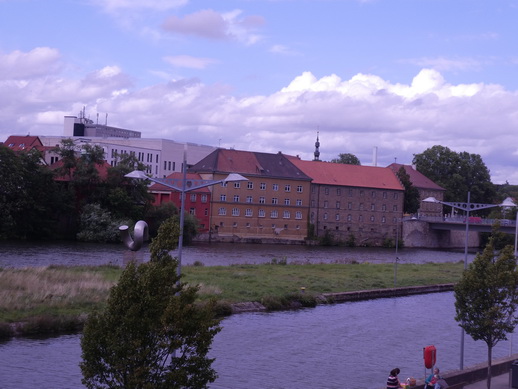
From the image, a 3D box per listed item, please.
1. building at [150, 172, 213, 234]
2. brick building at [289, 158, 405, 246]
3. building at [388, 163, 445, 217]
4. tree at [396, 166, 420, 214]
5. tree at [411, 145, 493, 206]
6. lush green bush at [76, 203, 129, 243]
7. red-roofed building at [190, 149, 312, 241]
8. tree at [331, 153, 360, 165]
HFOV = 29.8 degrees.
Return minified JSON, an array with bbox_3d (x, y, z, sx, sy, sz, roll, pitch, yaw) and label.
[{"bbox_3d":[-18.470,1.800,228.380,11.110,13.490,10.200,4,-1,-36],"label":"building"},{"bbox_3d":[23.240,2.710,259.600,32.750,21.160,11.600,4,-1,-35],"label":"brick building"},{"bbox_3d":[44.390,-1.120,301.680,15.000,16.200,26.140,2,-2,43],"label":"building"},{"bbox_3d":[43.200,-0.730,283.110,7.560,14.830,8.000,3,-1,0],"label":"tree"},{"bbox_3d":[67.010,-5.170,335.240,28.920,24.100,24.000,3,-1,0],"label":"tree"},{"bbox_3d":[-31.510,5.640,195.900,10.470,8.060,9.000,3,-1,0],"label":"lush green bush"},{"bbox_3d":[-2.100,0.220,241.520,30.390,21.700,12.100,4,-1,-36],"label":"red-roofed building"},{"bbox_3d":[27.590,-3.210,312.150,11.860,20.520,12.000,3,-1,0],"label":"tree"}]

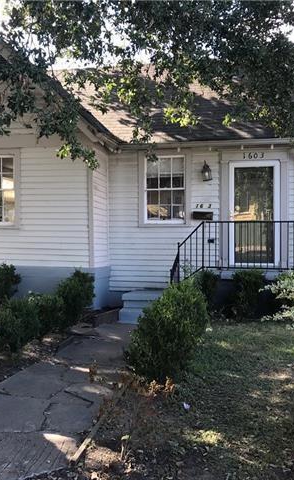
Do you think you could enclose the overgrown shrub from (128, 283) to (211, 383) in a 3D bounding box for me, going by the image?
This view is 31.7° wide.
[{"bbox_3d":[0.230,0.987,5.800,0.900,1.026,0.920,0,0,10],"label":"overgrown shrub"}]

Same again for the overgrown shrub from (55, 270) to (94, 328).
[{"bbox_3d":[-1.204,0.973,8.600,0.650,0.853,0.680,0,0,10],"label":"overgrown shrub"}]

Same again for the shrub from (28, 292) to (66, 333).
[{"bbox_3d":[-1.574,1.128,7.950,0.640,0.564,0.640,0,0,10],"label":"shrub"}]

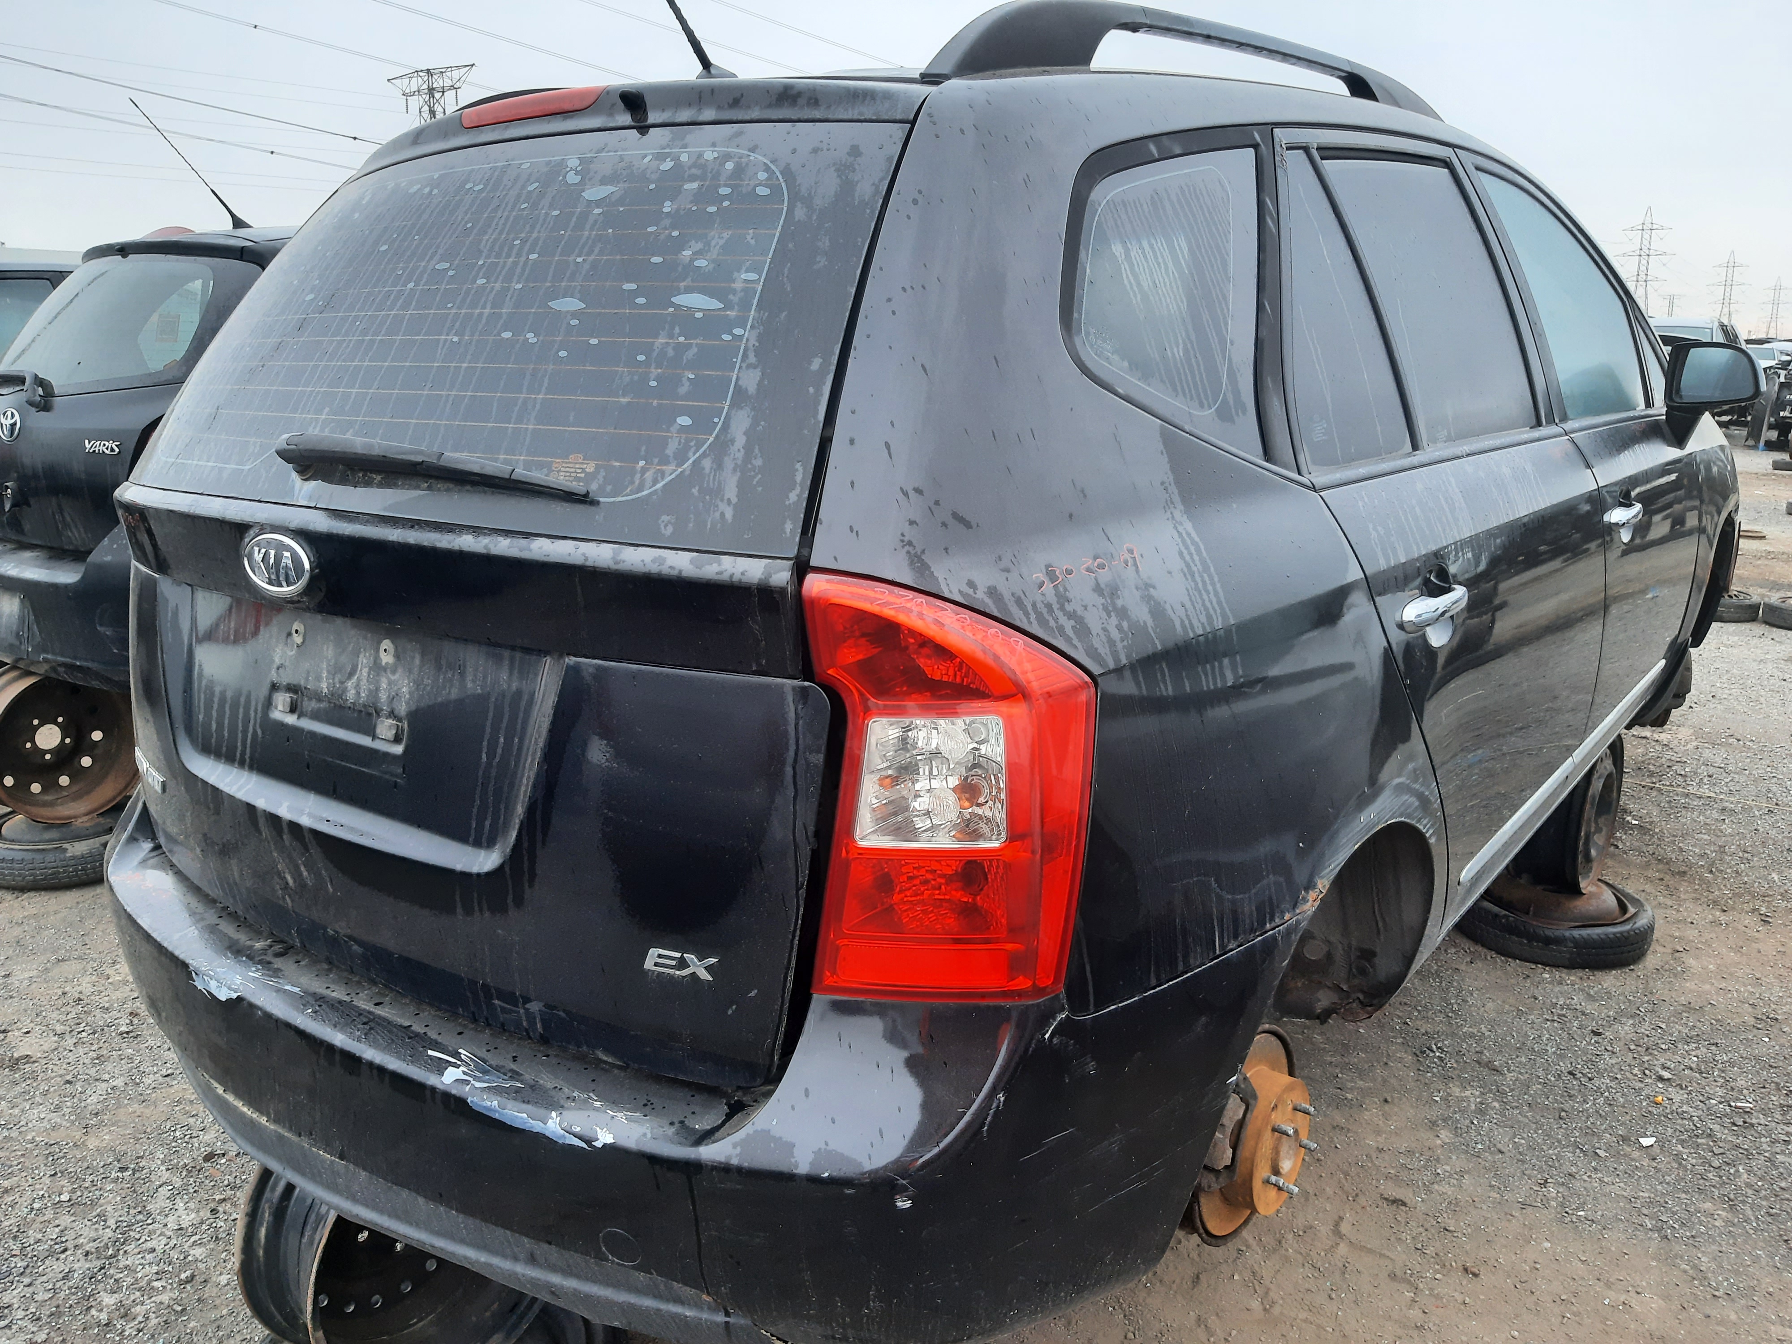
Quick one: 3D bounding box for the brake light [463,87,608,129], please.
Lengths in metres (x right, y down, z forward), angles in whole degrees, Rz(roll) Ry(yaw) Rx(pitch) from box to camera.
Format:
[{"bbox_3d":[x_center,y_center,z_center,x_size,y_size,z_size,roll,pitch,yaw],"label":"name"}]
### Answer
[{"bbox_3d":[-0.444,-0.690,1.630,0.280,0.038,0.045,9,17,37],"label":"brake light"}]

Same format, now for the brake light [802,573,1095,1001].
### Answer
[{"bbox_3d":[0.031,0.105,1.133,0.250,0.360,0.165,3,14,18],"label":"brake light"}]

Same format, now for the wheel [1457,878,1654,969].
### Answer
[{"bbox_3d":[1.712,0.638,3.533,0.500,0.115,0.500,9,16,37],"label":"wheel"}]

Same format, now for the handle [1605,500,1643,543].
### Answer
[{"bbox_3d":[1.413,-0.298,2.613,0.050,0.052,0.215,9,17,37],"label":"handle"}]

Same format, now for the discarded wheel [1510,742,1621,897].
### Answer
[{"bbox_3d":[1.714,0.343,3.452,0.170,0.410,0.410,10,17,38],"label":"discarded wheel"}]

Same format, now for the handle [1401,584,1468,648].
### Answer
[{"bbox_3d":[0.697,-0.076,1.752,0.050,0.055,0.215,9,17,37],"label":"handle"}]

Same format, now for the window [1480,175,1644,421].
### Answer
[{"bbox_3d":[1.329,-0.710,2.622,0.060,0.430,0.840,-15,2,41],"label":"window"}]

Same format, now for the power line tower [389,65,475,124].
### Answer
[{"bbox_3d":[-56.868,-56.061,169.164,17.000,37.000,8.000,9,16,35],"label":"power line tower"}]

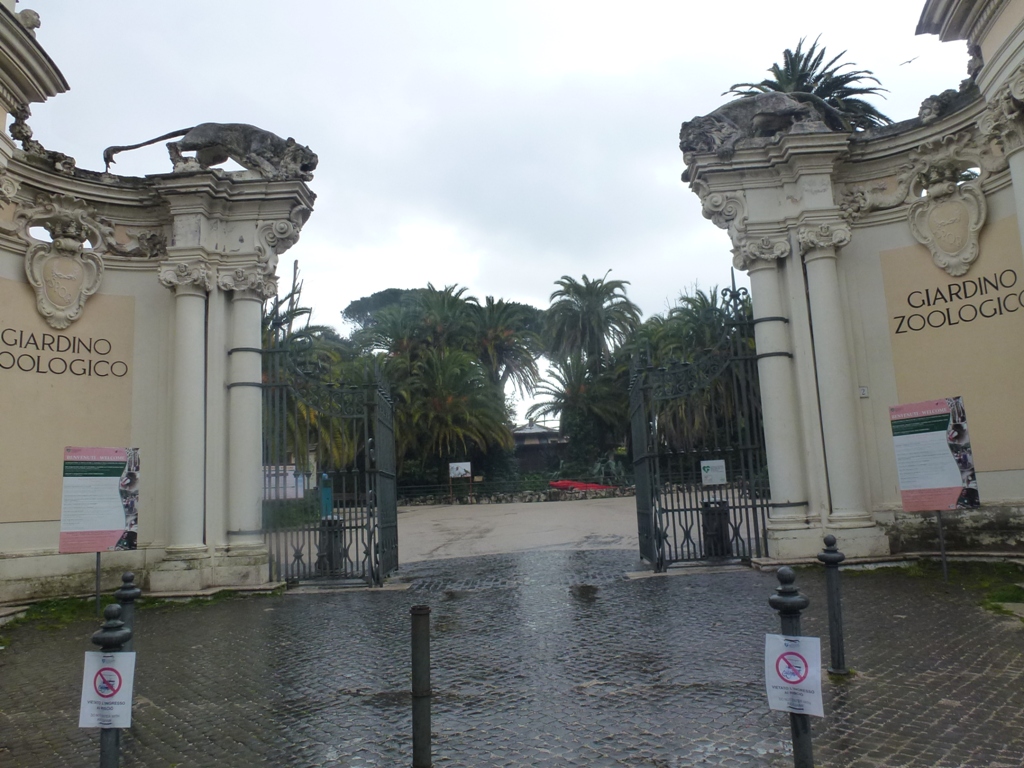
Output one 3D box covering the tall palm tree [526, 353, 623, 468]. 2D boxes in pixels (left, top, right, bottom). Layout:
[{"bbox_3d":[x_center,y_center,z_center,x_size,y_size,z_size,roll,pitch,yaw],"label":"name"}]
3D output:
[{"bbox_3d":[4.838,2.738,50.055,7.800,9.800,7.800,-3,-8,0],"label":"tall palm tree"}]

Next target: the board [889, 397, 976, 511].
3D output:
[{"bbox_3d":[5.422,0.915,9.124,0.880,1.400,0.050,-10,-10,42],"label":"board"}]

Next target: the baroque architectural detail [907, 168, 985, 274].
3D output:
[{"bbox_3d":[7.217,-2.660,11.767,0.330,1.720,1.150,3,-10,-39],"label":"baroque architectural detail"}]

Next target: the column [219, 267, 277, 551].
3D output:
[{"bbox_3d":[-4.706,0.409,12.590,0.840,5.100,0.800,-3,-8,0],"label":"column"}]

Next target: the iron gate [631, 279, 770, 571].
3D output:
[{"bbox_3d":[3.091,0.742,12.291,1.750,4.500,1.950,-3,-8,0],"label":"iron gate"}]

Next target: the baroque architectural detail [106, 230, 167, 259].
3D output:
[{"bbox_3d":[-6.933,-2.576,13.109,1.050,0.600,0.250,0,-8,-21],"label":"baroque architectural detail"}]

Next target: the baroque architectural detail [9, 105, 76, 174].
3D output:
[{"bbox_3d":[-8.419,-4.189,12.681,0.500,1.050,1.100,-10,-10,41],"label":"baroque architectural detail"}]

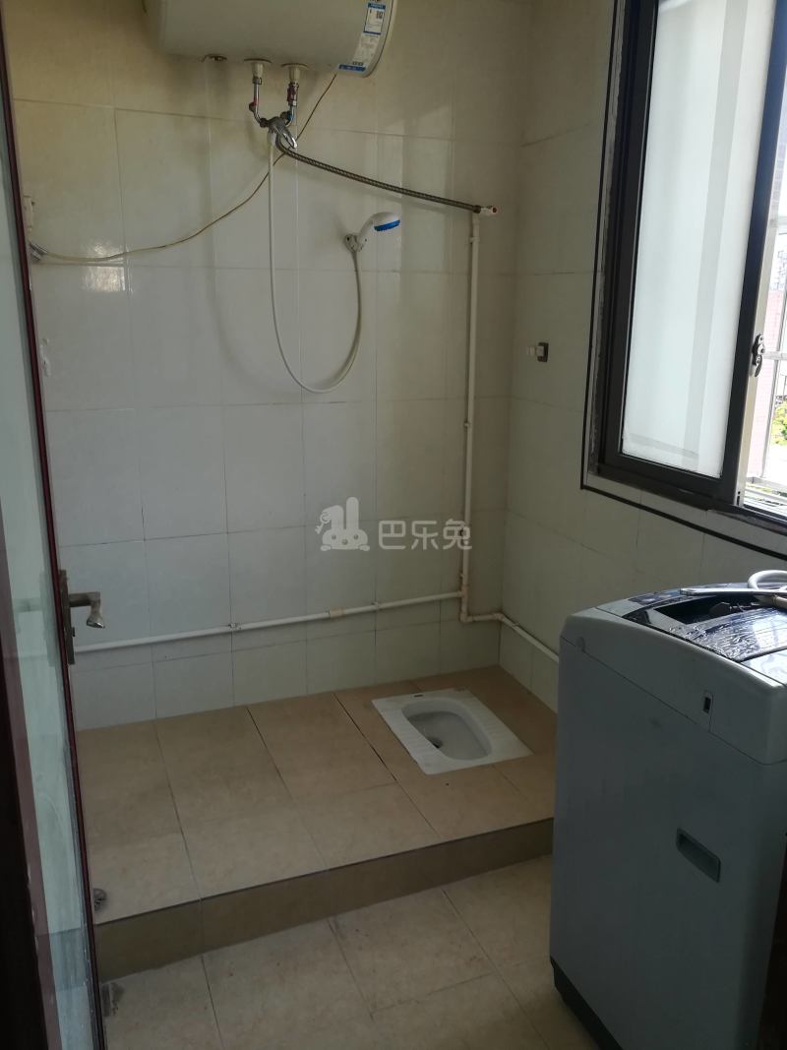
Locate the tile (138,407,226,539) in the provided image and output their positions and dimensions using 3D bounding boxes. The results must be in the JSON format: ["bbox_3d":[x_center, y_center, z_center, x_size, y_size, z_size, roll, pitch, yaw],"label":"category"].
[{"bbox_3d":[-0.637,-0.156,2.372,0.250,0.399,0.012,-5,16,-22],"label":"tile"}]

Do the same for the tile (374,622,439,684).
[{"bbox_3d":[0.053,0.461,2.851,0.251,0.206,0.010,-5,15,-21],"label":"tile"}]

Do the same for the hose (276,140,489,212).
[{"bbox_3d":[-0.016,-1.016,2.310,0.714,0.138,0.040,-9,17,-32],"label":"hose"}]

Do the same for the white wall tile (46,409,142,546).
[{"bbox_3d":[-0.869,-0.134,2.281,0.250,0.399,0.012,-5,16,-22],"label":"white wall tile"}]

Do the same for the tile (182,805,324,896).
[{"bbox_3d":[-0.352,0.801,1.942,0.297,0.010,0.281,-5,15,-21],"label":"tile"}]

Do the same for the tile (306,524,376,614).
[{"bbox_3d":[-0.178,0.173,2.696,0.250,0.370,0.010,-5,15,-21],"label":"tile"}]

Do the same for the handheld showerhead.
[{"bbox_3d":[-0.067,-0.880,2.376,0.186,0.119,0.081,6,15,22],"label":"handheld showerhead"}]

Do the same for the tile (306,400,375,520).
[{"bbox_3d":[-0.175,-0.202,2.605,0.250,0.400,0.010,-5,15,-21],"label":"tile"}]

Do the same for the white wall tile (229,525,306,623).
[{"bbox_3d":[-0.409,0.201,2.563,0.250,0.385,0.012,-5,16,-22],"label":"white wall tile"}]

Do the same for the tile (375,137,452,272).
[{"bbox_3d":[0.066,-0.997,2.487,0.252,0.400,0.010,-5,15,-21],"label":"tile"}]

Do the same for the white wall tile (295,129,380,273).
[{"bbox_3d":[-0.168,-0.976,2.396,0.252,0.400,0.010,-5,15,-21],"label":"white wall tile"}]

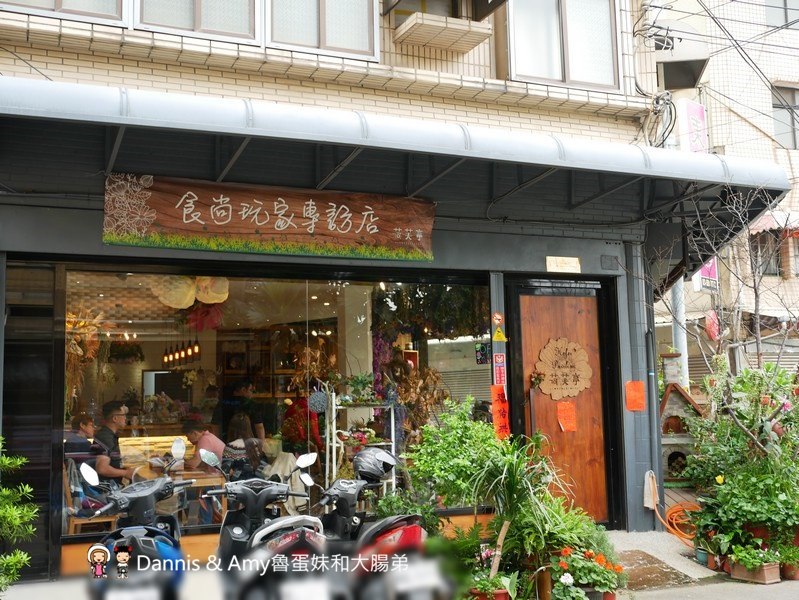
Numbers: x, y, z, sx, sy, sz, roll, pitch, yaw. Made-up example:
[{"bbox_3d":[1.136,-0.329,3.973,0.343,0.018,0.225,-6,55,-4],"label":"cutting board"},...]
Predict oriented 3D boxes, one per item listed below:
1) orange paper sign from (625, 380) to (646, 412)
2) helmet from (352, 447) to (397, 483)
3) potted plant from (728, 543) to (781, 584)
[{"bbox_3d":[2.379,0.968,9.265,0.213,0.300,0.010,1,-7,-23],"label":"orange paper sign"},{"bbox_3d":[-0.159,1.090,6.100,0.310,0.250,0.250,10,-4,13],"label":"helmet"},{"bbox_3d":[2.902,2.135,7.541,0.220,0.280,0.370,3,-8,-35],"label":"potted plant"}]

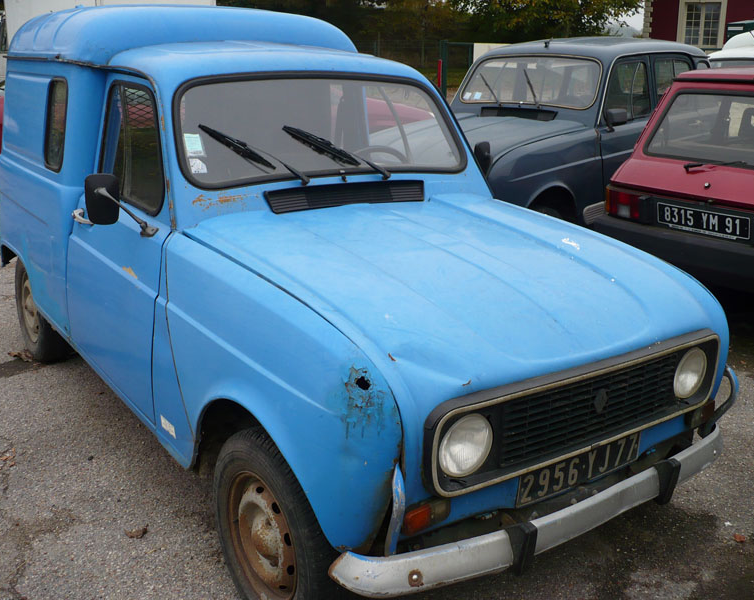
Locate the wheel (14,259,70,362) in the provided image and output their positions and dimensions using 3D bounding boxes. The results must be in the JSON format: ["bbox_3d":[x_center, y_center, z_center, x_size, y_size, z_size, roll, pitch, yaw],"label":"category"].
[{"bbox_3d":[-1.682,0.018,4.322,0.150,0.560,0.560,-10,21,-35],"label":"wheel"}]

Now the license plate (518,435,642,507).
[{"bbox_3d":[0.561,0.458,2.340,0.505,0.105,0.015,-10,21,-35],"label":"license plate"}]

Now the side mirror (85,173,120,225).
[{"bbox_3d":[-0.880,-0.325,2.740,0.113,0.170,0.045,-1,18,-11],"label":"side mirror"}]

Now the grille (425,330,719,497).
[{"bbox_3d":[0.556,0.276,2.302,1.140,0.245,0.085,-10,21,-35],"label":"grille"}]

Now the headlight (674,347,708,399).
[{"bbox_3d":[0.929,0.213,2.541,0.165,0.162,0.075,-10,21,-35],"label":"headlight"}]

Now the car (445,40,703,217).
[{"bbox_3d":[1.450,-1.300,7.130,1.490,1.540,3.660,15,23,39],"label":"car"}]

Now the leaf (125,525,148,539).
[{"bbox_3d":[-0.805,0.775,2.864,0.078,0.025,0.060,-4,18,-17],"label":"leaf"}]

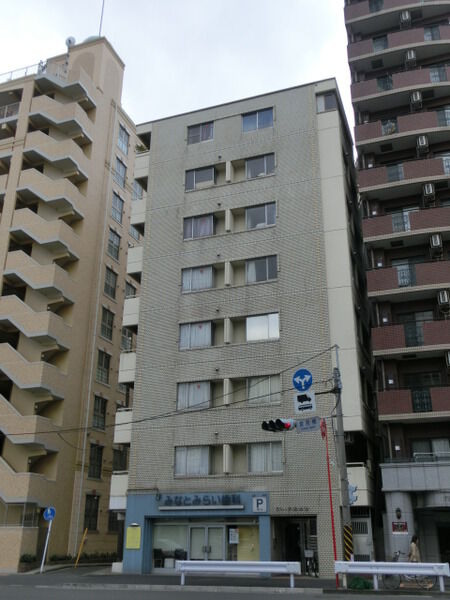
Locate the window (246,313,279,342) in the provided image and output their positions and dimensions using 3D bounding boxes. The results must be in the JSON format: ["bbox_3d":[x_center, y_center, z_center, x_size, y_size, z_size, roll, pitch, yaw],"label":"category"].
[{"bbox_3d":[1.723,1.278,26.062,1.589,1.322,0.120,-7,-24,18],"label":"window"}]

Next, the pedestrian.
[{"bbox_3d":[6.437,8.739,19.210,0.380,1.580,0.460,-7,-23,18],"label":"pedestrian"}]

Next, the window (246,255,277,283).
[{"bbox_3d":[1.741,-1.387,26.809,1.469,1.241,0.140,-7,-23,18],"label":"window"}]

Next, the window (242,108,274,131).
[{"bbox_3d":[1.734,-9.381,29.979,1.661,1.173,0.140,-7,-23,18],"label":"window"}]

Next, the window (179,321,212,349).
[{"bbox_3d":[-1.410,1.675,27.075,1.668,1.332,0.120,-7,-24,18],"label":"window"}]

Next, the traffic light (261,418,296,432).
[{"bbox_3d":[2.020,4.758,21.600,1.200,0.400,0.420,-20,-29,41],"label":"traffic light"}]

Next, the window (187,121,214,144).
[{"bbox_3d":[-1.365,-9.227,31.592,1.570,1.274,0.120,-7,-24,18],"label":"window"}]

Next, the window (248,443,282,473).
[{"bbox_3d":[1.679,6.595,23.866,1.545,1.332,0.120,-7,-24,18],"label":"window"}]

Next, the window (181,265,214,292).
[{"bbox_3d":[-1.387,-1.043,28.196,1.668,1.332,0.120,-7,-24,18],"label":"window"}]

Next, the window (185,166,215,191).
[{"bbox_3d":[-1.341,-6.474,30.438,1.668,1.342,0.120,-7,-24,18],"label":"window"}]

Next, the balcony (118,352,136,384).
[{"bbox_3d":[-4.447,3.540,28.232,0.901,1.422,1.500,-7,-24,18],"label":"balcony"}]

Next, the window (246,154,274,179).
[{"bbox_3d":[1.799,-6.702,28.893,1.490,1.228,0.140,-7,-23,18],"label":"window"}]

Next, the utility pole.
[{"bbox_3d":[4.107,5.499,19.885,0.320,8.098,0.320,-7,-23,18],"label":"utility pole"}]

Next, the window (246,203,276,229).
[{"bbox_3d":[1.788,-4.057,27.849,1.462,1.180,0.140,-7,-23,18],"label":"window"}]

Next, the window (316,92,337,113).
[{"bbox_3d":[5.239,-10.242,29.531,0.985,1.226,0.120,-7,-24,18],"label":"window"}]

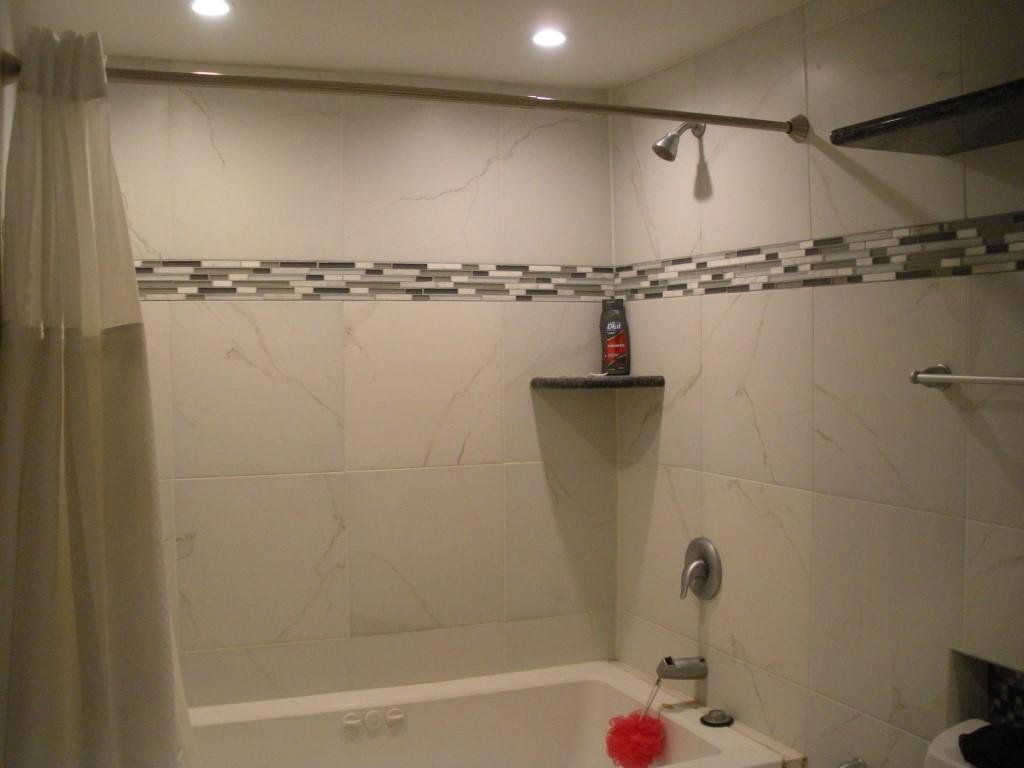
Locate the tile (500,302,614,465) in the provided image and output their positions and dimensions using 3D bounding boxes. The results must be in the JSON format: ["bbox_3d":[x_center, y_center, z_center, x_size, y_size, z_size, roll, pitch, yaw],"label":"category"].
[{"bbox_3d":[0.140,-0.007,3.093,0.364,0.456,0.012,-1,2,-23],"label":"tile"}]

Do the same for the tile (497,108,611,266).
[{"bbox_3d":[0.132,-0.566,3.075,0.364,0.456,0.012,-1,2,-23],"label":"tile"}]

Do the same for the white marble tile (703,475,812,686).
[{"bbox_3d":[0.579,0.456,2.548,0.012,0.456,0.456,-1,2,-23],"label":"white marble tile"}]

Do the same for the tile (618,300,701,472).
[{"bbox_3d":[0.404,-0.005,2.950,0.012,0.456,0.456,-1,2,-23],"label":"tile"}]

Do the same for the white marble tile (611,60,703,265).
[{"bbox_3d":[0.393,-0.586,2.921,0.012,0.512,0.458,-1,2,-23],"label":"white marble tile"}]

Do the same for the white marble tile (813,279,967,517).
[{"bbox_3d":[0.759,0.020,2.153,0.012,0.457,0.460,-1,2,-23],"label":"white marble tile"}]

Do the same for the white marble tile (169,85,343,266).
[{"bbox_3d":[-0.661,-0.552,2.758,0.452,0.460,0.012,-1,2,-24],"label":"white marble tile"}]

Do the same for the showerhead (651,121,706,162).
[{"bbox_3d":[0.412,-0.612,2.674,0.152,0.135,0.066,-1,2,-23],"label":"showerhead"}]

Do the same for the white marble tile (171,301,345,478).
[{"bbox_3d":[-0.655,0.013,2.776,0.452,0.460,0.012,-1,2,-24],"label":"white marble tile"}]

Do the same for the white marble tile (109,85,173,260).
[{"bbox_3d":[-1.028,-0.543,2.597,0.350,0.460,0.012,-1,2,-24],"label":"white marble tile"}]

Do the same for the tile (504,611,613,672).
[{"bbox_3d":[0.146,0.751,3.121,0.364,0.163,0.012,-1,2,-23],"label":"tile"}]

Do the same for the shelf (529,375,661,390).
[{"bbox_3d":[0.273,-0.006,3.067,0.393,0.031,0.197,0,2,22],"label":"shelf"}]

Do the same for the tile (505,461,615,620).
[{"bbox_3d":[0.146,0.453,3.139,0.364,0.458,0.012,-1,2,-24],"label":"tile"}]

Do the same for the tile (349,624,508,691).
[{"bbox_3d":[-0.227,0.752,2.945,0.459,0.153,0.012,-1,2,-23],"label":"tile"}]

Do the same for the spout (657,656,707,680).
[{"bbox_3d":[0.426,0.727,2.719,0.138,0.050,0.050,-1,2,-23],"label":"spout"}]

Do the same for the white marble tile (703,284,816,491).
[{"bbox_3d":[0.578,0.006,2.530,0.012,0.456,0.456,-1,2,-23],"label":"white marble tile"}]

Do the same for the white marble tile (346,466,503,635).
[{"bbox_3d":[-0.232,0.456,2.934,0.459,0.457,0.012,-1,2,-23],"label":"white marble tile"}]

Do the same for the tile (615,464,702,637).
[{"bbox_3d":[0.407,0.448,2.966,0.012,0.456,0.456,-1,2,-23],"label":"tile"}]

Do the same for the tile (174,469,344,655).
[{"bbox_3d":[-0.651,0.471,2.791,0.452,0.458,0.012,-1,2,-24],"label":"tile"}]

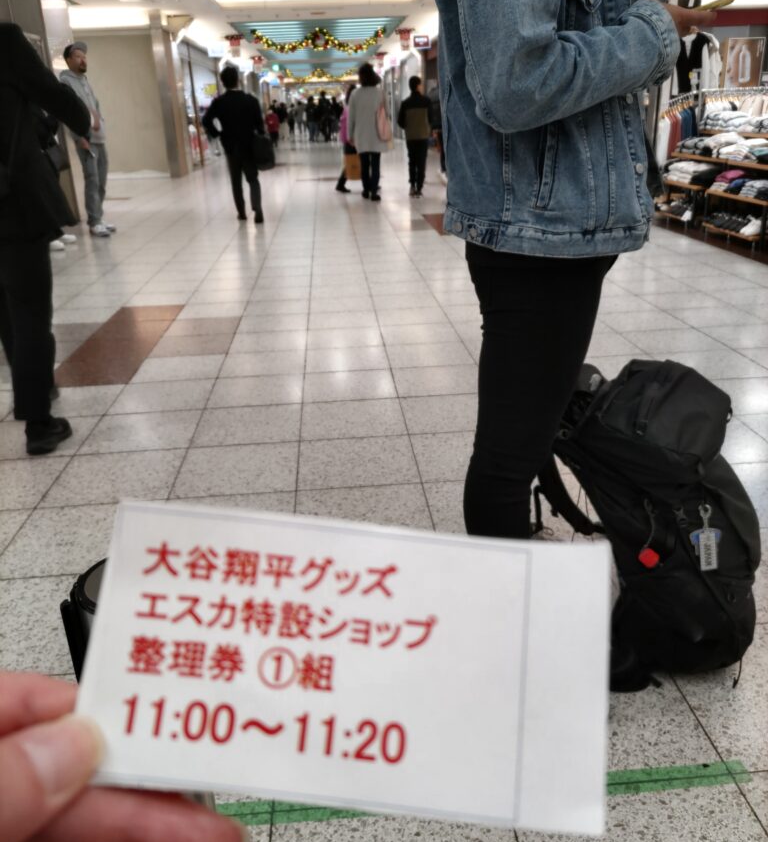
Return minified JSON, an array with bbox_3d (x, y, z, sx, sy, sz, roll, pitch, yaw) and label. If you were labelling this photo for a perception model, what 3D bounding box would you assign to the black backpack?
[{"bbox_3d":[0.574,0.183,1.614,0.370,0.590,0.320,-6,15,36],"label":"black backpack"}]

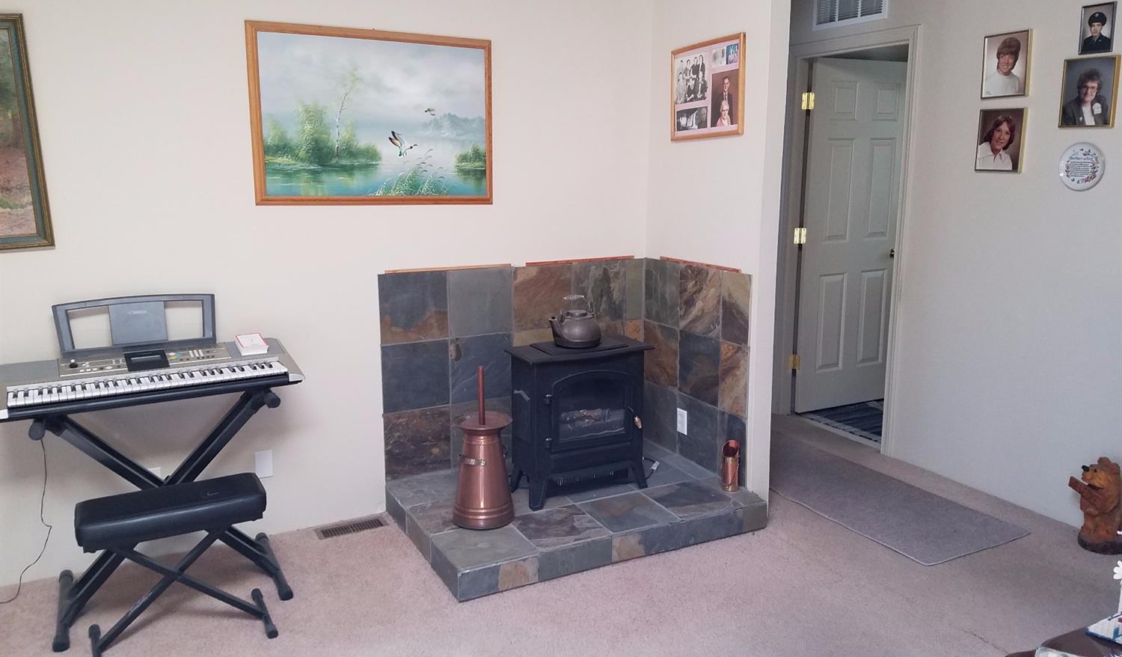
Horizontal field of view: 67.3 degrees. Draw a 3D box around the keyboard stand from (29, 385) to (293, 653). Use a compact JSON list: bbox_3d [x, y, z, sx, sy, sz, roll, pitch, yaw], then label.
[{"bbox_3d":[-1.366,0.586,2.936,0.735,0.700,0.530,-5,12,-27],"label":"keyboard stand"}]

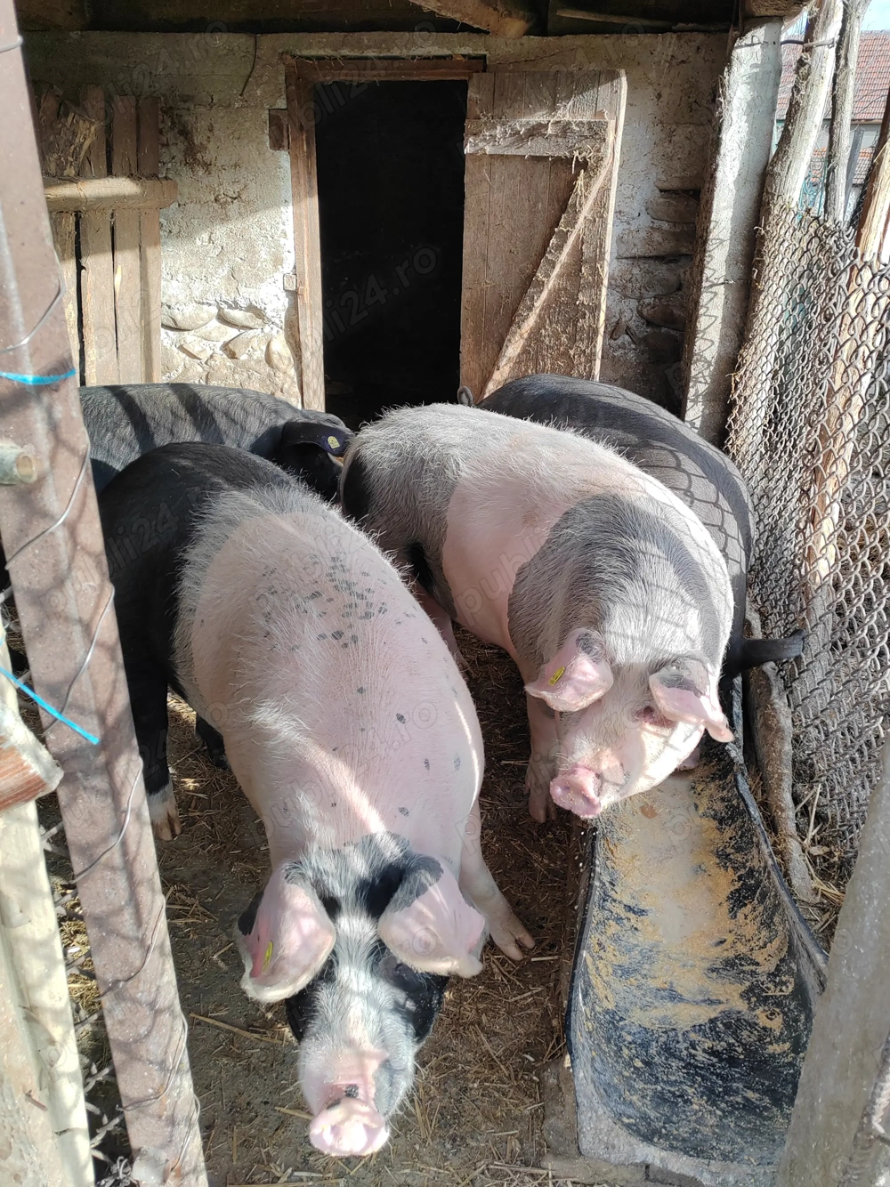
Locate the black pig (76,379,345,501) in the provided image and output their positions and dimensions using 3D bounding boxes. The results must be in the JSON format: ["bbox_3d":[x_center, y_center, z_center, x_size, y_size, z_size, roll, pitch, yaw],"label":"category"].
[{"bbox_3d":[-0.819,-0.264,2.985,1.396,0.871,0.494,-5,23,-11],"label":"black pig"}]

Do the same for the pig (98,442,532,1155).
[{"bbox_3d":[-0.299,0.244,1.730,0.514,0.903,1.418,-12,26,-27],"label":"pig"}]

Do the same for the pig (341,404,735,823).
[{"bbox_3d":[0.179,0.023,2.286,0.546,0.882,1.344,-14,26,-29],"label":"pig"}]

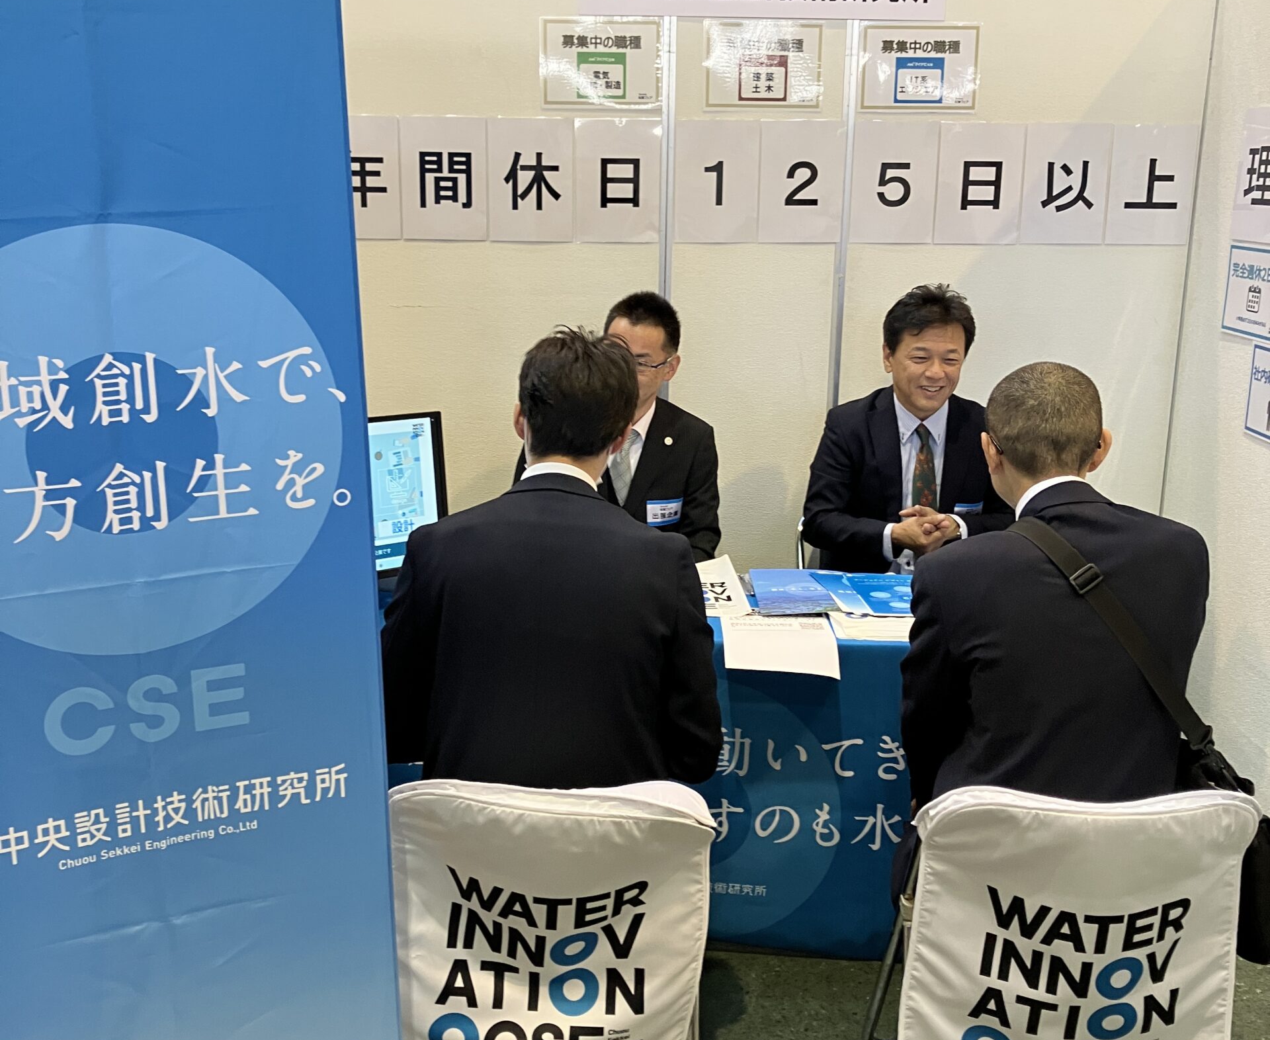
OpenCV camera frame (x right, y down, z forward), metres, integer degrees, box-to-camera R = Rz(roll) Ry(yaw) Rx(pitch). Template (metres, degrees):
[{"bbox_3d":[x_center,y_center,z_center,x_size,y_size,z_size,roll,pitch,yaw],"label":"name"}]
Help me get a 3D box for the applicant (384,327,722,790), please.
[{"bbox_3d":[-0.131,0.334,2.287,0.530,1.290,0.680,1,15,0],"label":"applicant"}]

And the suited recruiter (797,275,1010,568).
[{"bbox_3d":[0.637,0.135,3.064,0.500,1.295,0.650,-1,15,-5],"label":"suited recruiter"}]

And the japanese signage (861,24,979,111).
[{"bbox_3d":[0.710,-1.125,3.413,0.295,0.209,0.010,0,15,-2],"label":"japanese signage"}]

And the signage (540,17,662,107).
[{"bbox_3d":[-0.081,-1.126,3.379,0.297,0.211,0.010,0,15,-2],"label":"signage"}]

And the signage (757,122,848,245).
[{"bbox_3d":[0.423,-0.852,3.473,0.213,0.302,0.010,0,15,-2],"label":"signage"}]

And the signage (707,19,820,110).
[{"bbox_3d":[0.319,-1.128,3.396,0.289,0.204,0.010,0,15,-2],"label":"signage"}]

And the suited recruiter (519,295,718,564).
[{"bbox_3d":[-0.041,0.130,3.116,0.480,1.265,0.620,1,15,2],"label":"suited recruiter"}]

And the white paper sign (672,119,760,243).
[{"bbox_3d":[0.208,-0.851,3.464,0.214,0.302,0.010,0,15,-2],"label":"white paper sign"}]

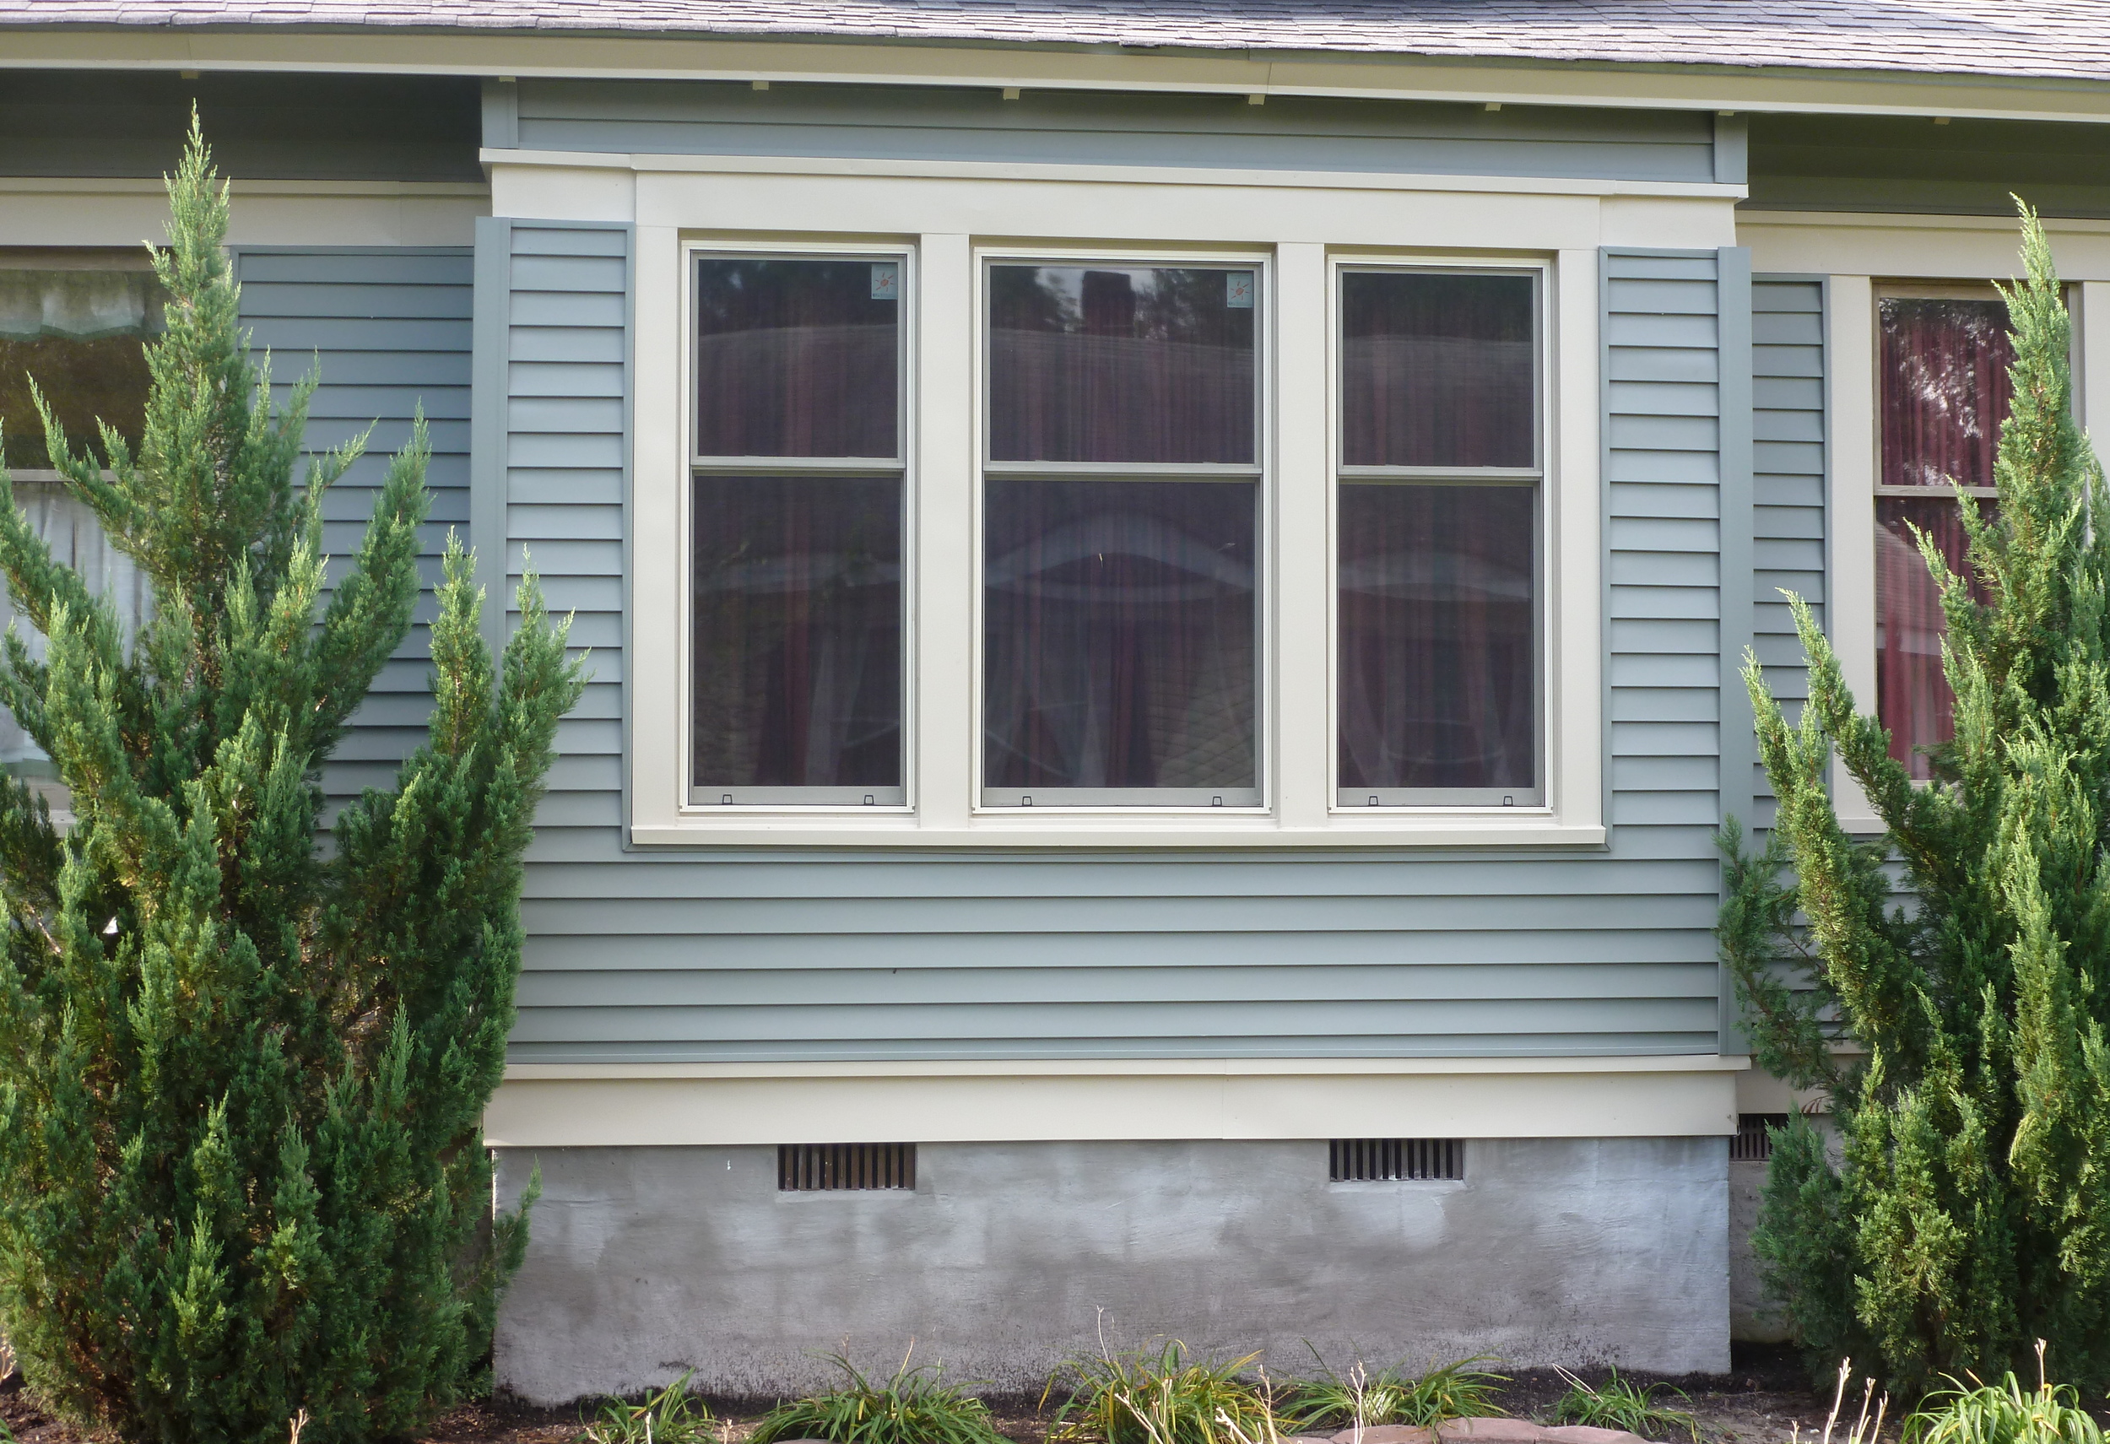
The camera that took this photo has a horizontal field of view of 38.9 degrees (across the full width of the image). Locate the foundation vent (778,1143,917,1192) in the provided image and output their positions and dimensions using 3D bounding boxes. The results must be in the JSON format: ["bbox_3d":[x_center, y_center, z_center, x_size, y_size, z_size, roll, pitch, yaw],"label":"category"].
[{"bbox_3d":[-0.594,1.274,8.570,0.396,0.132,0.050,0,-2,-7],"label":"foundation vent"}]

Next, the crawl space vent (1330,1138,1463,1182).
[{"bbox_3d":[0.998,1.284,8.764,0.399,0.125,0.050,0,-2,-7],"label":"crawl space vent"}]

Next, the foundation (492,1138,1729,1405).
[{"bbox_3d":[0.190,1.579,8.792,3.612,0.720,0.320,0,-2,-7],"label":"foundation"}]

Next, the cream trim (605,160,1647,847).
[{"bbox_3d":[0.211,-0.614,8.684,2.878,1.949,0.100,0,-2,-7],"label":"cream trim"}]

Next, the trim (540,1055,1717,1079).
[{"bbox_3d":[0.208,0.994,8.606,3.701,0.046,0.050,0,-2,-7],"label":"trim"}]

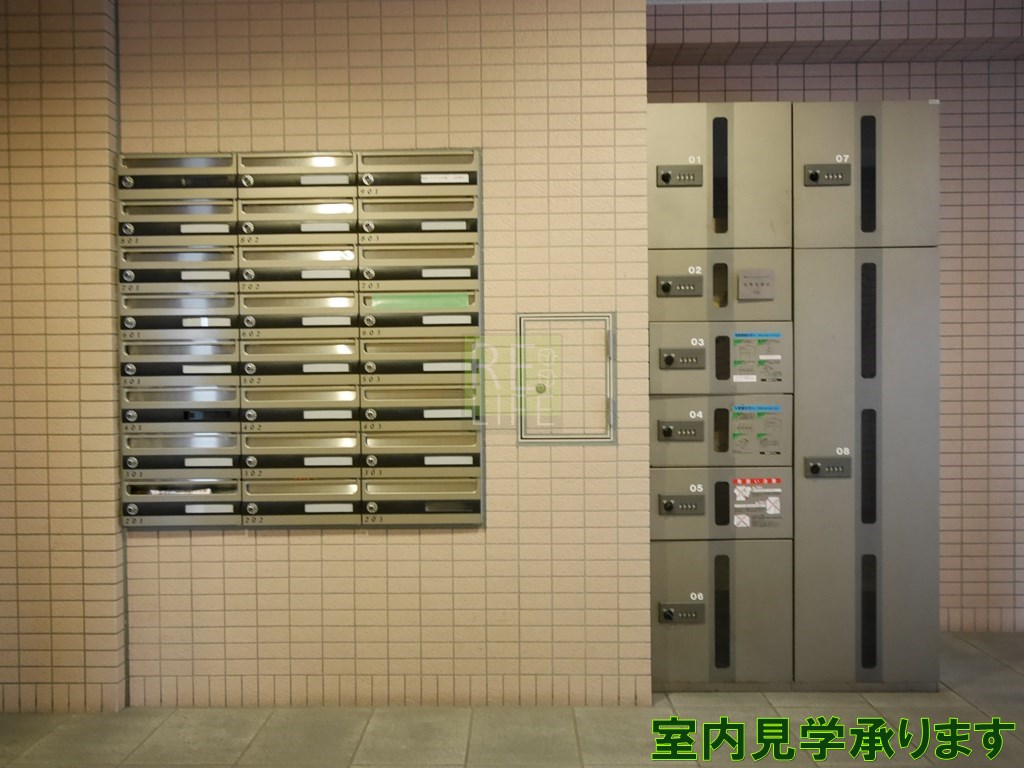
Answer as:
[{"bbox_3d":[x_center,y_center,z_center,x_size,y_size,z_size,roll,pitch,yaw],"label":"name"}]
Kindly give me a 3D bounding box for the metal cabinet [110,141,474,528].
[{"bbox_3d":[-0.630,-0.134,2.235,1.099,1.145,0.210,-1,1,1],"label":"metal cabinet"}]

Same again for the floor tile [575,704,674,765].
[{"bbox_3d":[0.334,0.981,1.977,0.297,0.012,0.300,-1,1,1],"label":"floor tile"}]

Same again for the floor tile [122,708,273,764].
[{"bbox_3d":[-0.877,1.001,2.013,0.300,0.012,0.304,-1,0,1],"label":"floor tile"}]

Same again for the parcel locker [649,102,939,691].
[{"bbox_3d":[0.888,0.043,2.470,0.916,1.859,0.485,-1,0,1],"label":"parcel locker"}]

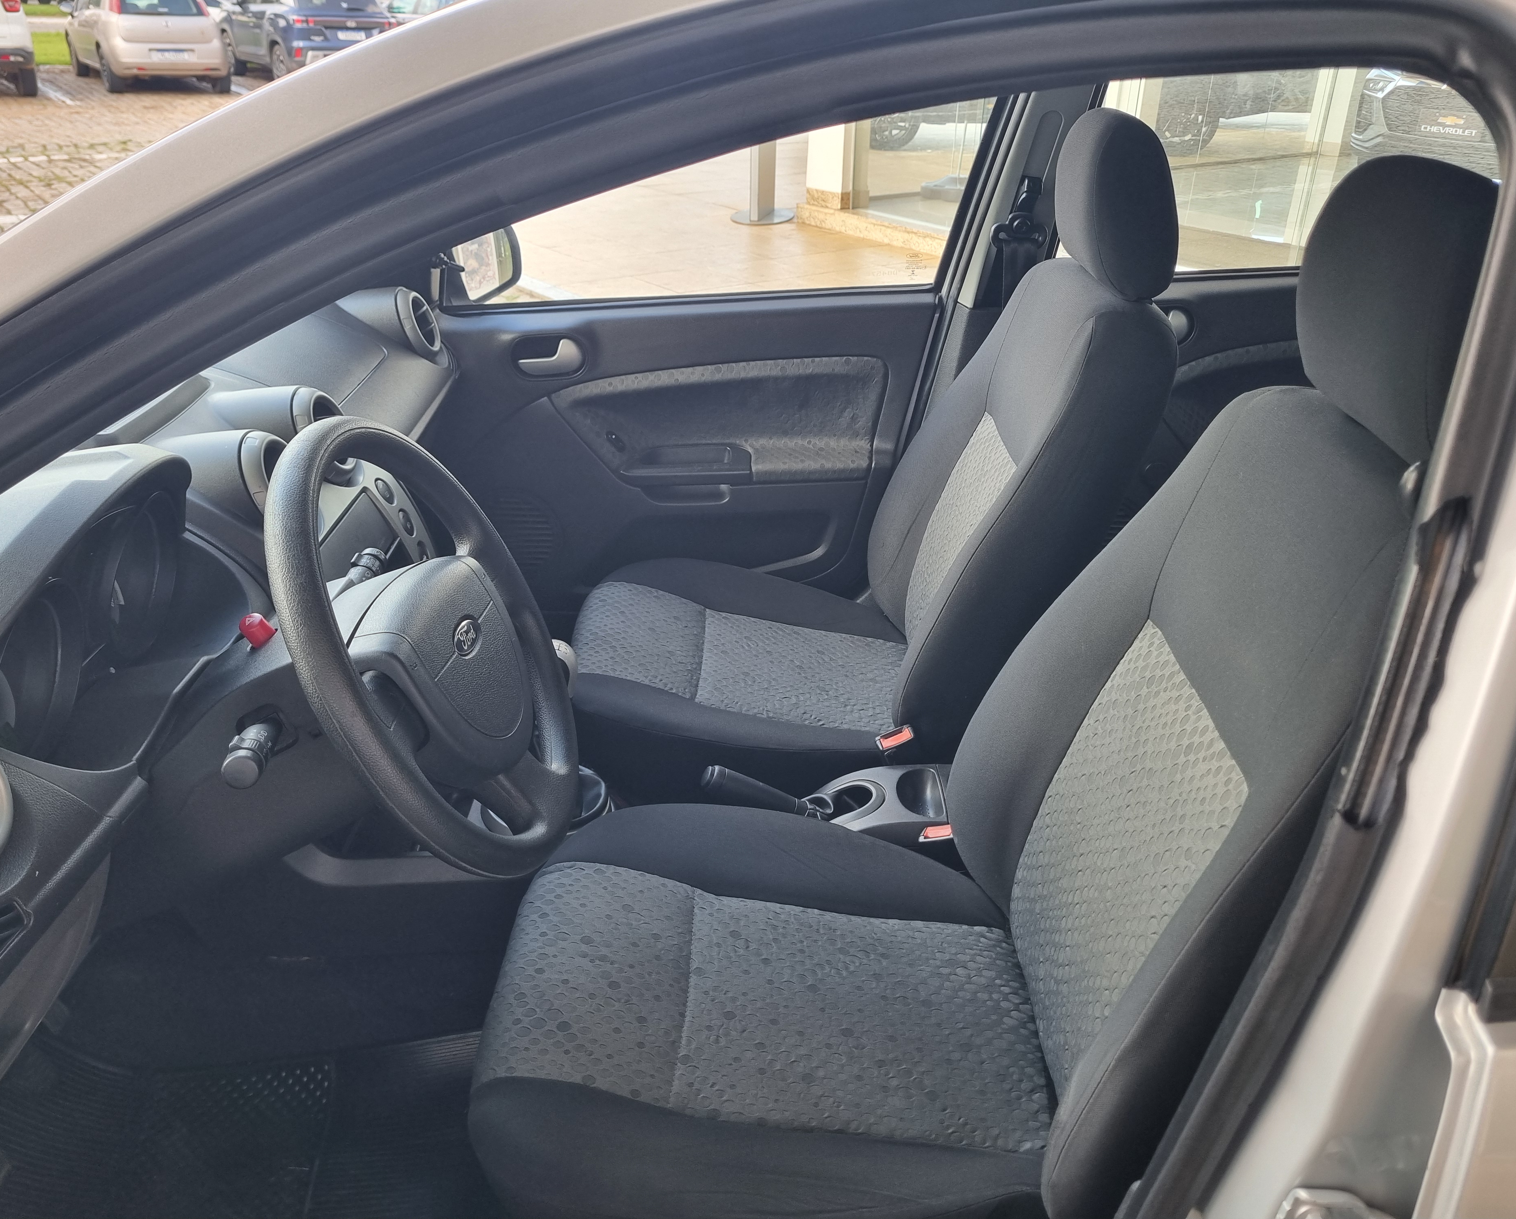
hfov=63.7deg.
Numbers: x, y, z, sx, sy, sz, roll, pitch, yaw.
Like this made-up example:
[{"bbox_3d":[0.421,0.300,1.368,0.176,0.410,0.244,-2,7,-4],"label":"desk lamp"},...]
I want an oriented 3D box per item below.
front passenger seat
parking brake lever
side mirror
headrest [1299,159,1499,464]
[{"bbox_3d":[0.110,-0.147,1.643,0.770,0.985,0.510,1,28,0],"label":"front passenger seat"},{"bbox_3d":[0.011,0.217,1.448,0.175,0.045,0.038,15,28,-7],"label":"parking brake lever"},{"bbox_3d":[-0.479,-0.577,2.010,0.110,0.145,0.200,7,29,11],"label":"side mirror"},{"bbox_3d":[0.448,-0.202,0.825,0.120,0.200,0.260,-6,28,4],"label":"headrest"}]

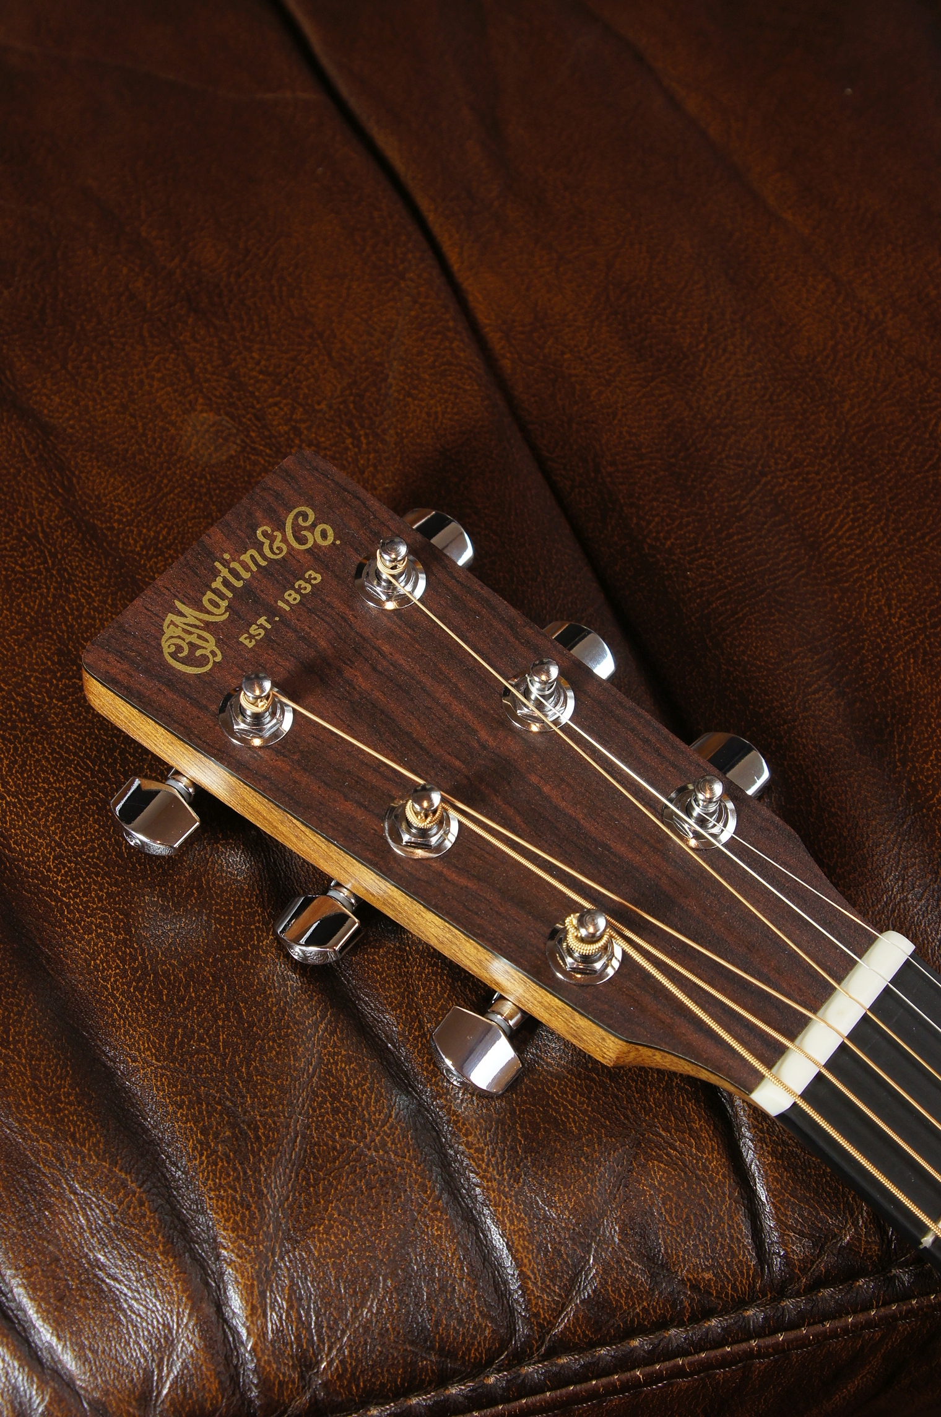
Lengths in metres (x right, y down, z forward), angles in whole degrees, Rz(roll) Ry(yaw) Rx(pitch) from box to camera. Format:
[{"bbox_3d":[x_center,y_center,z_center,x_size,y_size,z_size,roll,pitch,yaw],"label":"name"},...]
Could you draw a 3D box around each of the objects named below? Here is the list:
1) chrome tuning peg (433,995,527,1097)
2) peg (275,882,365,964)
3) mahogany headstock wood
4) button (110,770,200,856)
[{"bbox_3d":[0.002,0.067,0.518,0.018,0.007,0.017,41,64,6],"label":"chrome tuning peg"},{"bbox_3d":[-0.030,0.043,0.529,0.018,0.007,0.017,13,51,47],"label":"peg"},{"bbox_3d":[0.004,0.016,0.531,0.159,0.016,0.072,36,63,14],"label":"mahogany headstock wood"},{"bbox_3d":[-0.064,0.021,0.537,0.018,0.007,0.015,33,62,21],"label":"button"}]

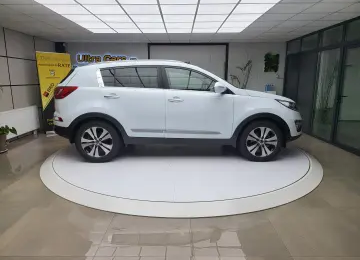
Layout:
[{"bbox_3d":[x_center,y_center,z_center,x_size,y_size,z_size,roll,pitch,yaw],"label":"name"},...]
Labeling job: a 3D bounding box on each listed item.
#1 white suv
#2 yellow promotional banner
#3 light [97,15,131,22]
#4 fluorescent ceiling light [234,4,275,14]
[{"bbox_3d":[-0.030,-0.455,4.834,4.440,1.640,1.870,0,11,-1],"label":"white suv"},{"bbox_3d":[-3.270,-0.972,6.709,0.820,2.130,0.150,-8,14,-35],"label":"yellow promotional banner"},{"bbox_3d":[-1.200,-2.120,4.708,0.595,0.050,0.595,0,11,0],"label":"light"},{"bbox_3d":[1.202,-2.003,4.119,0.595,0.050,0.595,0,11,0],"label":"fluorescent ceiling light"}]

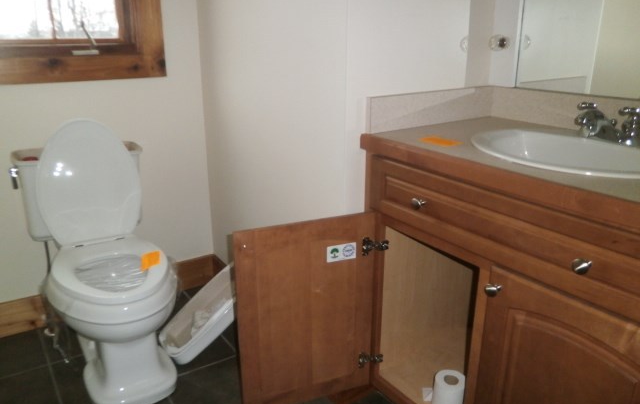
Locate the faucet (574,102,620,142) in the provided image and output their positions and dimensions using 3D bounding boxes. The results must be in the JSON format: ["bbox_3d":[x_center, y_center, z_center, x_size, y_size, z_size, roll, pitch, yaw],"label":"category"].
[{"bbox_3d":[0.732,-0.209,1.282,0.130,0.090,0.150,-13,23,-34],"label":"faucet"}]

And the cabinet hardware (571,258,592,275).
[{"bbox_3d":[0.491,0.117,0.886,0.030,0.032,0.032,-13,23,-34],"label":"cabinet hardware"}]

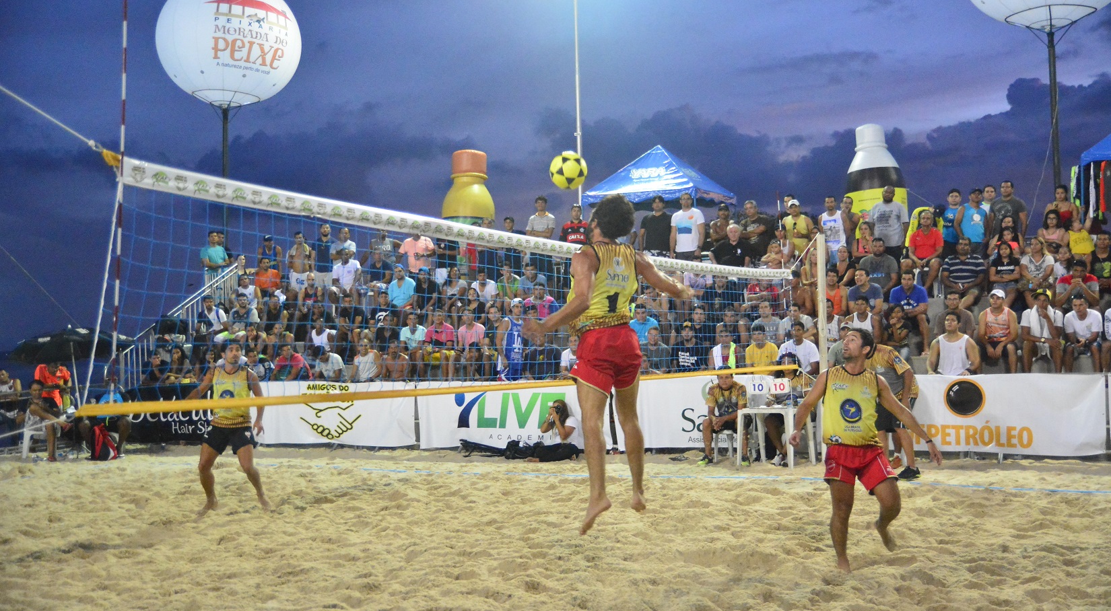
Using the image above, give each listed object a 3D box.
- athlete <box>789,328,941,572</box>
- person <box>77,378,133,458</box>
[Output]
[{"bbox_3d":[2.019,0.948,8.100,0.980,1.590,0.620,-2,-2,25],"label":"athlete"},{"bbox_3d":[-6.686,1.647,18.300,0.780,1.170,0.800,-1,-2,-12],"label":"person"}]

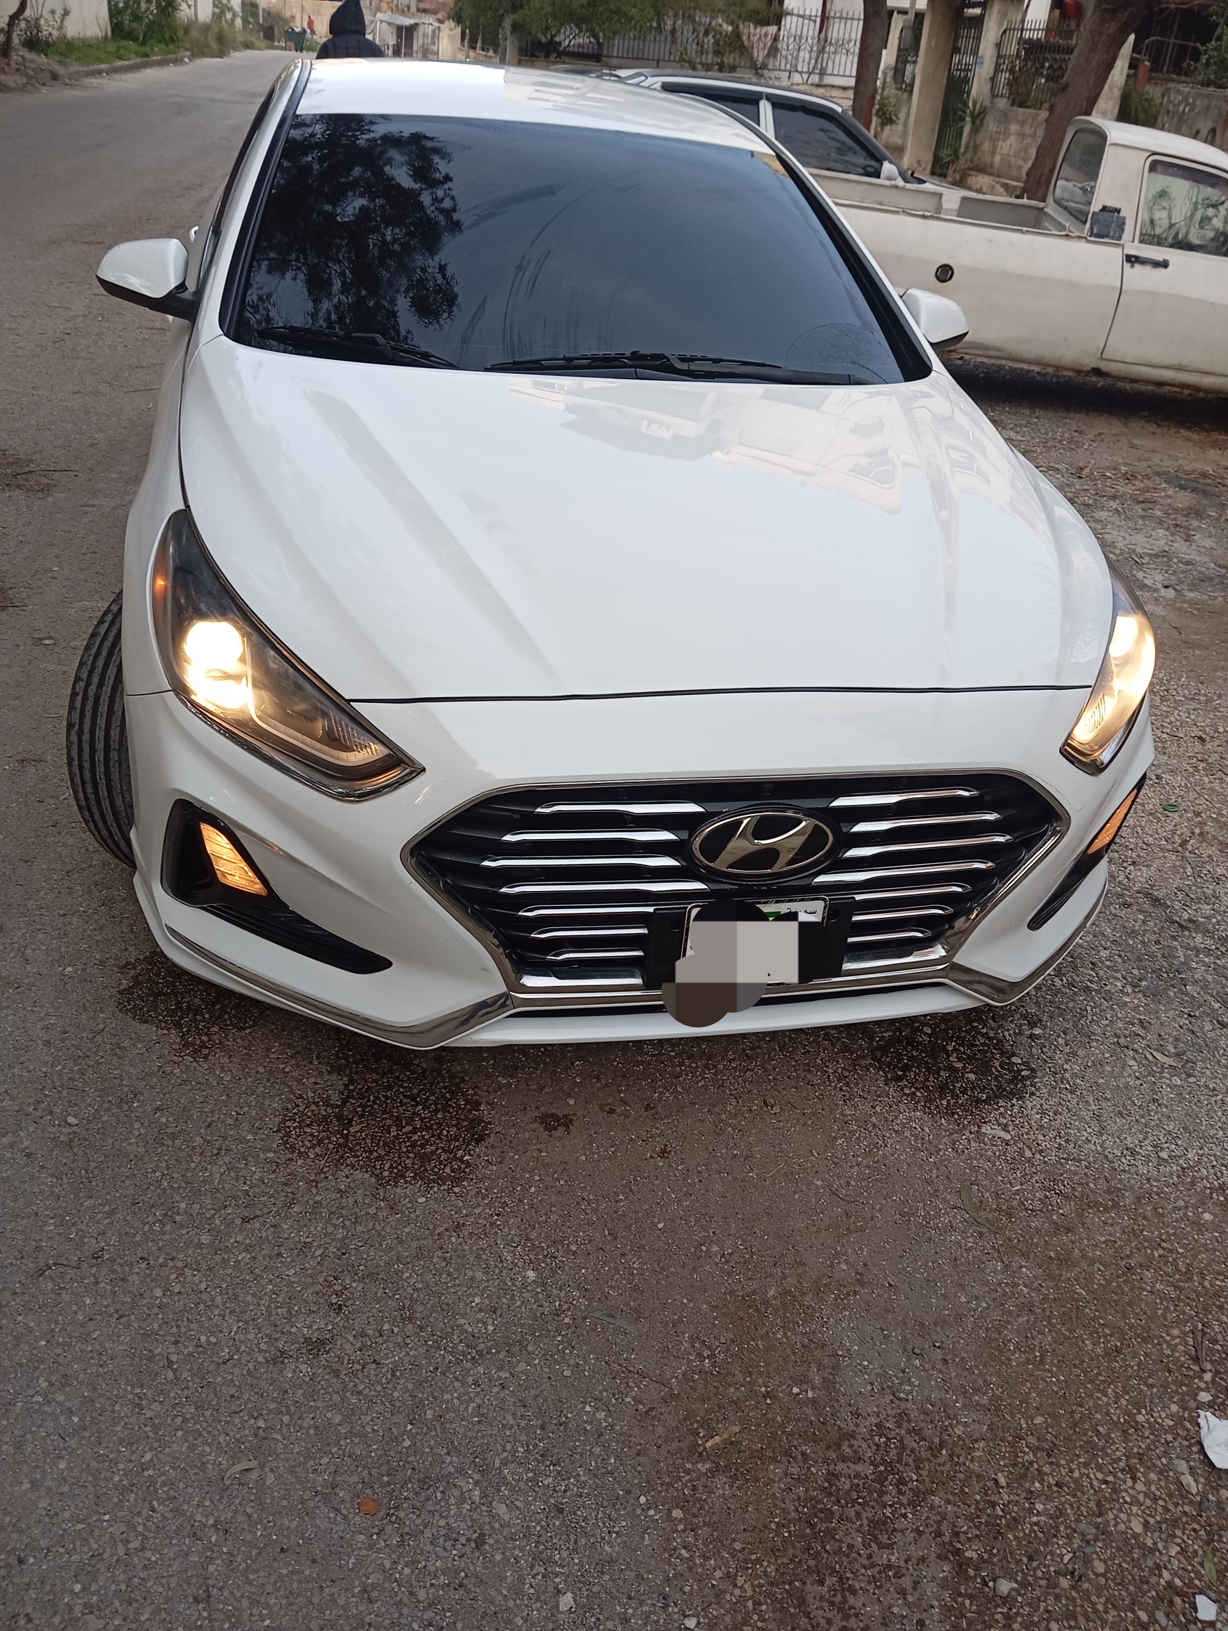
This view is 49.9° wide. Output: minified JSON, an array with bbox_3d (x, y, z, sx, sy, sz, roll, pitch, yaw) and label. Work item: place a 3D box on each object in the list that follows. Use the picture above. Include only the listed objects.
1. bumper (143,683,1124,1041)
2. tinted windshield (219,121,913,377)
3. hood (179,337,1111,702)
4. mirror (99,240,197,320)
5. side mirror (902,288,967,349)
[{"bbox_3d":[0.158,0.022,2.155,1.830,0.570,0.520,-2,32,-14],"label":"bumper"},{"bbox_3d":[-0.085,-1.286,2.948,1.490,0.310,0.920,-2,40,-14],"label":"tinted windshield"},{"bbox_3d":[0.091,-0.554,2.339,1.600,0.210,1.200,-2,37,-14],"label":"hood"},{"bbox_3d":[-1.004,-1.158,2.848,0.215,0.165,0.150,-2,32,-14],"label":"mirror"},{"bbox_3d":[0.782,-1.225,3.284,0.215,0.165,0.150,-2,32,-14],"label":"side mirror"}]

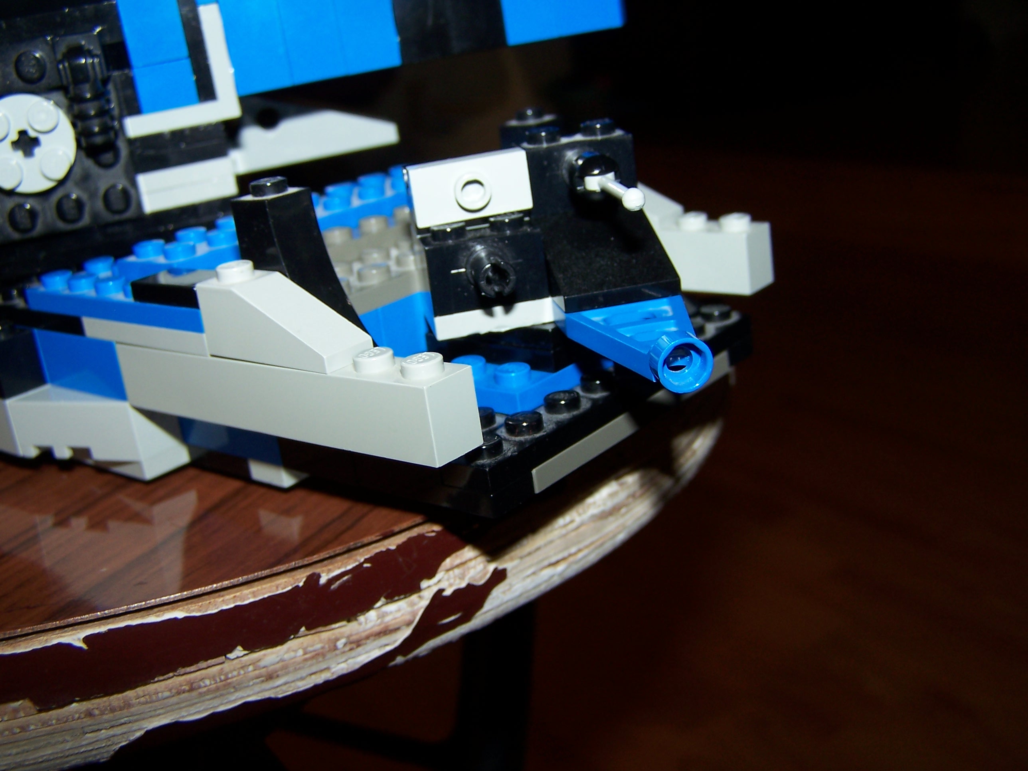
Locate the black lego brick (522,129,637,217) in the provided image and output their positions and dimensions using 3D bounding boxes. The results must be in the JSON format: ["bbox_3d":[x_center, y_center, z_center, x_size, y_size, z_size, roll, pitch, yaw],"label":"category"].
[{"bbox_3d":[0.009,-0.030,0.168,0.016,0.010,0.008,-11,19,-7],"label":"black lego brick"}]

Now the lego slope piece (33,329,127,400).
[{"bbox_3d":[-0.064,-0.005,0.185,0.024,0.010,0.008,8,24,40],"label":"lego slope piece"}]

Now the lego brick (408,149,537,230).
[{"bbox_3d":[-0.006,-0.027,0.159,0.016,0.008,0.005,-11,19,-7],"label":"lego brick"}]

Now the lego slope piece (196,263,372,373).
[{"bbox_3d":[-0.030,-0.009,0.151,0.024,0.011,0.008,8,24,40],"label":"lego slope piece"}]

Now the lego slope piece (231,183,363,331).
[{"bbox_3d":[-0.025,-0.012,0.157,0.024,0.030,0.008,8,24,40],"label":"lego slope piece"}]

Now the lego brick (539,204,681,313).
[{"bbox_3d":[0.012,-0.019,0.164,0.016,0.010,0.024,-11,19,-7],"label":"lego brick"}]

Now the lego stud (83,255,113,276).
[{"bbox_3d":[-0.067,-0.019,0.193,0.005,0.002,0.005,8,24,40],"label":"lego stud"}]

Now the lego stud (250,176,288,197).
[{"bbox_3d":[-0.032,-0.026,0.158,0.005,0.002,0.005,-7,18,3],"label":"lego stud"}]

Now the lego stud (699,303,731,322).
[{"bbox_3d":[0.032,-0.011,0.187,0.005,0.002,0.005,-7,18,3],"label":"lego stud"}]

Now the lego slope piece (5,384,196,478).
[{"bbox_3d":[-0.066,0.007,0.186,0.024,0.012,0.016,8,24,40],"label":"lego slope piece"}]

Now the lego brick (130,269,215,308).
[{"bbox_3d":[-0.045,-0.014,0.164,0.016,0.003,0.008,8,24,40],"label":"lego brick"}]

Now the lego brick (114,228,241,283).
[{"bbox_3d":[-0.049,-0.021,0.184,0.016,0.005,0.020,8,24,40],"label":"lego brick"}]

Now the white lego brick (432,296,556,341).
[{"bbox_3d":[-0.003,-0.010,0.164,0.016,0.003,0.008,-11,19,-7],"label":"white lego brick"}]

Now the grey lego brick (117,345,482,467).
[{"bbox_3d":[-0.031,-0.001,0.157,0.064,0.011,0.008,8,24,40],"label":"grey lego brick"}]

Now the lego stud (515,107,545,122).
[{"bbox_3d":[0.003,-0.045,0.197,0.005,0.002,0.005,8,24,40],"label":"lego stud"}]

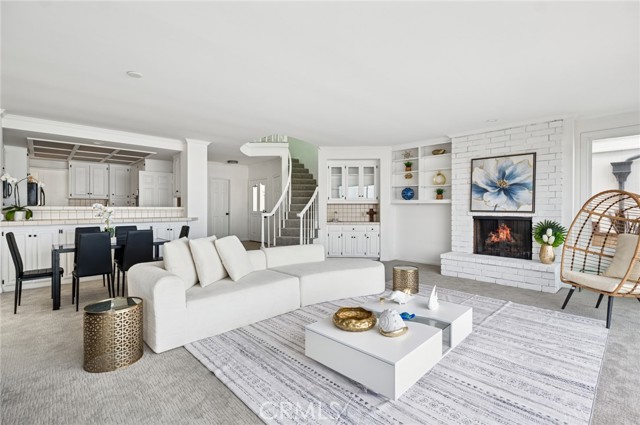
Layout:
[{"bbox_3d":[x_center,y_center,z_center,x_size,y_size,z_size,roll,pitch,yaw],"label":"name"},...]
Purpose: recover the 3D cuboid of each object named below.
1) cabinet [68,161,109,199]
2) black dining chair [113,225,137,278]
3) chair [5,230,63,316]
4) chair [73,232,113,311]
[{"bbox_3d":[-5.927,-0.807,7.278,0.790,0.890,0.330,-1,1,-43],"label":"cabinet"},{"bbox_3d":[-3.090,0.699,4.618,0.420,0.965,0.510,-1,1,-43],"label":"black dining chair"},{"bbox_3d":[-3.590,0.709,3.608,0.510,0.965,0.420,-1,1,-43],"label":"chair"},{"bbox_3d":[-2.973,0.728,3.736,0.410,0.965,0.490,-1,1,-44],"label":"chair"}]

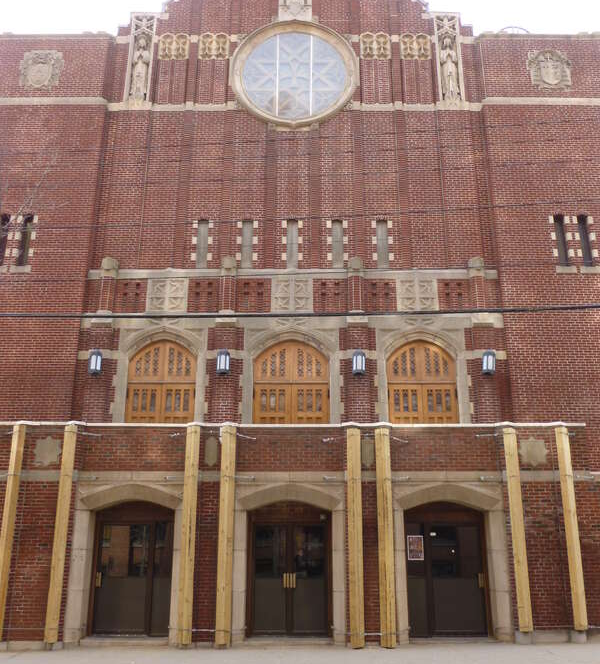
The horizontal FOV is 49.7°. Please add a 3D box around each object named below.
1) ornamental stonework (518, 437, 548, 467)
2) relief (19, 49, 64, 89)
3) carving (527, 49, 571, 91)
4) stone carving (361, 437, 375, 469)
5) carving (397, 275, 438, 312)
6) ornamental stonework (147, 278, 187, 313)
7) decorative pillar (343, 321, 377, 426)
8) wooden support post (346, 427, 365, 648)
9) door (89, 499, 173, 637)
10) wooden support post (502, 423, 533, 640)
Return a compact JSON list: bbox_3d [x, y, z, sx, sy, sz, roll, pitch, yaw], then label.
[{"bbox_3d":[4.658,2.402,12.940,0.579,0.593,0.070,0,-18,0],"label":"ornamental stonework"},{"bbox_3d":[-7.297,-7.399,18.413,1.156,1.333,0.180,0,-18,0],"label":"relief"},{"bbox_3d":[7.091,-7.362,18.337,1.220,1.351,0.200,0,-17,0],"label":"carving"},{"bbox_3d":[1.362,2.421,13.045,0.271,0.637,0.080,0,-17,0],"label":"stone carving"},{"bbox_3d":[3.008,-0.943,16.556,1.055,0.995,0.150,0,-18,0],"label":"carving"},{"bbox_3d":[-3.374,-0.910,16.545,1.053,0.926,0.150,0,-18,0],"label":"ornamental stonework"},{"bbox_3d":[1.456,1.126,15.793,0.840,2.988,0.400,0,-17,0],"label":"decorative pillar"},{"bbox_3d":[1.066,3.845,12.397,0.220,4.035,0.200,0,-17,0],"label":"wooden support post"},{"bbox_3d":[-3.401,4.802,13.230,1.591,2.582,0.150,0,-17,0],"label":"door"},{"bbox_3d":[4.235,3.757,12.539,0.230,3.821,0.220,0,-17,0],"label":"wooden support post"}]

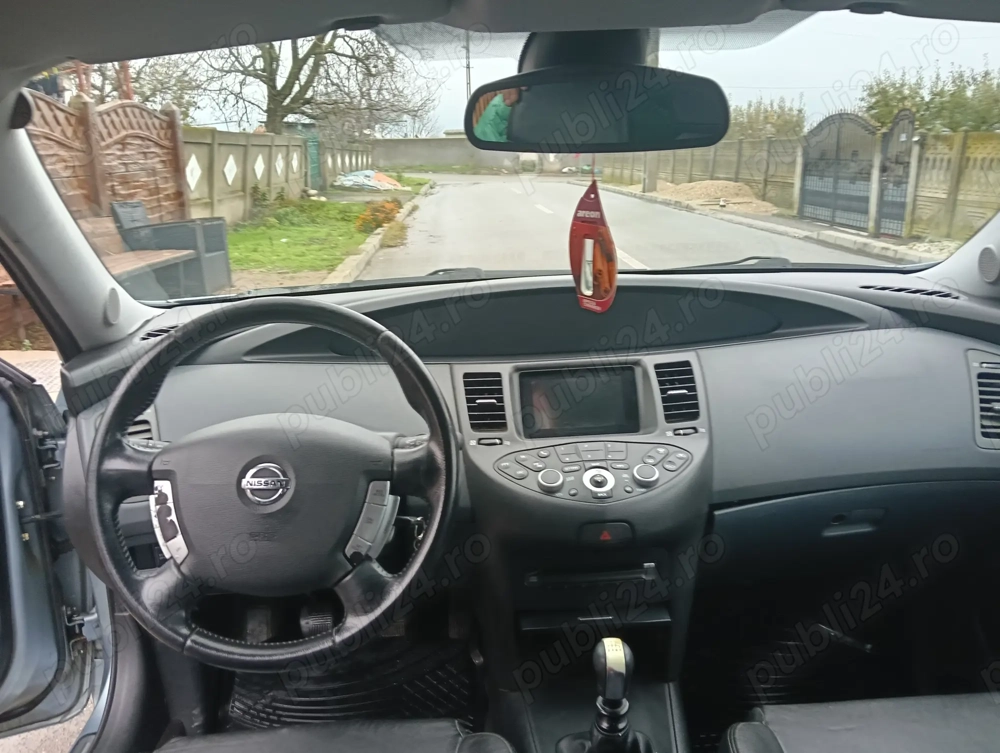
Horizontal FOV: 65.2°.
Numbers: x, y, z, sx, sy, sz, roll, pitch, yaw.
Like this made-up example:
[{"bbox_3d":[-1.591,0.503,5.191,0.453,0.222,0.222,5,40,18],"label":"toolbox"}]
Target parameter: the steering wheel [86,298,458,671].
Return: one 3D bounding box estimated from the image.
[{"bbox_3d":[-0.236,0.110,0.839,0.383,0.383,0.110,-1,-7,-2],"label":"steering wheel"}]

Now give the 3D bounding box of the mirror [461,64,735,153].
[{"bbox_3d":[0.093,-0.263,0.774,0.252,0.081,0.042,2,19,8],"label":"mirror"}]

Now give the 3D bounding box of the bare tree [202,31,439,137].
[{"bbox_3d":[-5.700,-8.940,22.936,7.500,7.300,7.000,0,16,0],"label":"bare tree"}]

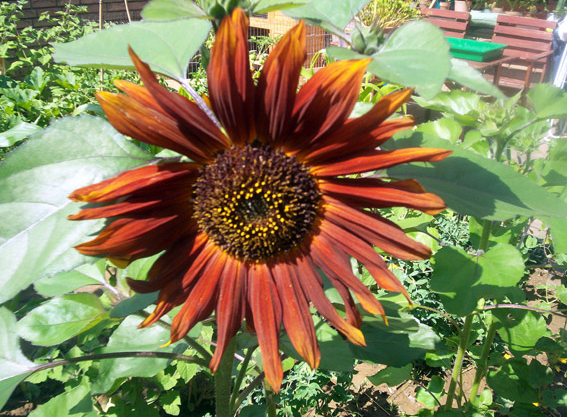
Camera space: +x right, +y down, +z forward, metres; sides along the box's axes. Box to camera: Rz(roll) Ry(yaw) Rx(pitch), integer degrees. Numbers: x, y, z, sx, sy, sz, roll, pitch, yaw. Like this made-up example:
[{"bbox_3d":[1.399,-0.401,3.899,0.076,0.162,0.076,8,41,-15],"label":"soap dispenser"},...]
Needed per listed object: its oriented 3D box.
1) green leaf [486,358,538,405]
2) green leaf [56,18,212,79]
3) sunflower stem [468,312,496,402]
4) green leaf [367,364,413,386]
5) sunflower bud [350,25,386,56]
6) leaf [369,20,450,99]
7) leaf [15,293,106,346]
[{"bbox_3d":[0.485,0.365,1.250,0.090,0.033,0.095,-17,43,-29],"label":"green leaf"},{"bbox_3d":[-0.113,-0.126,0.460,0.122,0.021,0.076,-2,39,-3],"label":"green leaf"},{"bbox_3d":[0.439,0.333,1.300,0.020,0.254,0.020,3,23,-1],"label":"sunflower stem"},{"bbox_3d":[0.217,0.339,1.200,0.084,0.020,0.046,-7,25,-16],"label":"green leaf"},{"bbox_3d":[0.079,-0.157,0.550,0.032,0.029,0.033,0,24,0],"label":"sunflower bud"},{"bbox_3d":[0.116,-0.138,0.540,0.073,0.025,0.073,25,54,20],"label":"leaf"},{"bbox_3d":[-0.206,0.102,0.550,0.085,0.020,0.048,-10,31,-17],"label":"leaf"}]

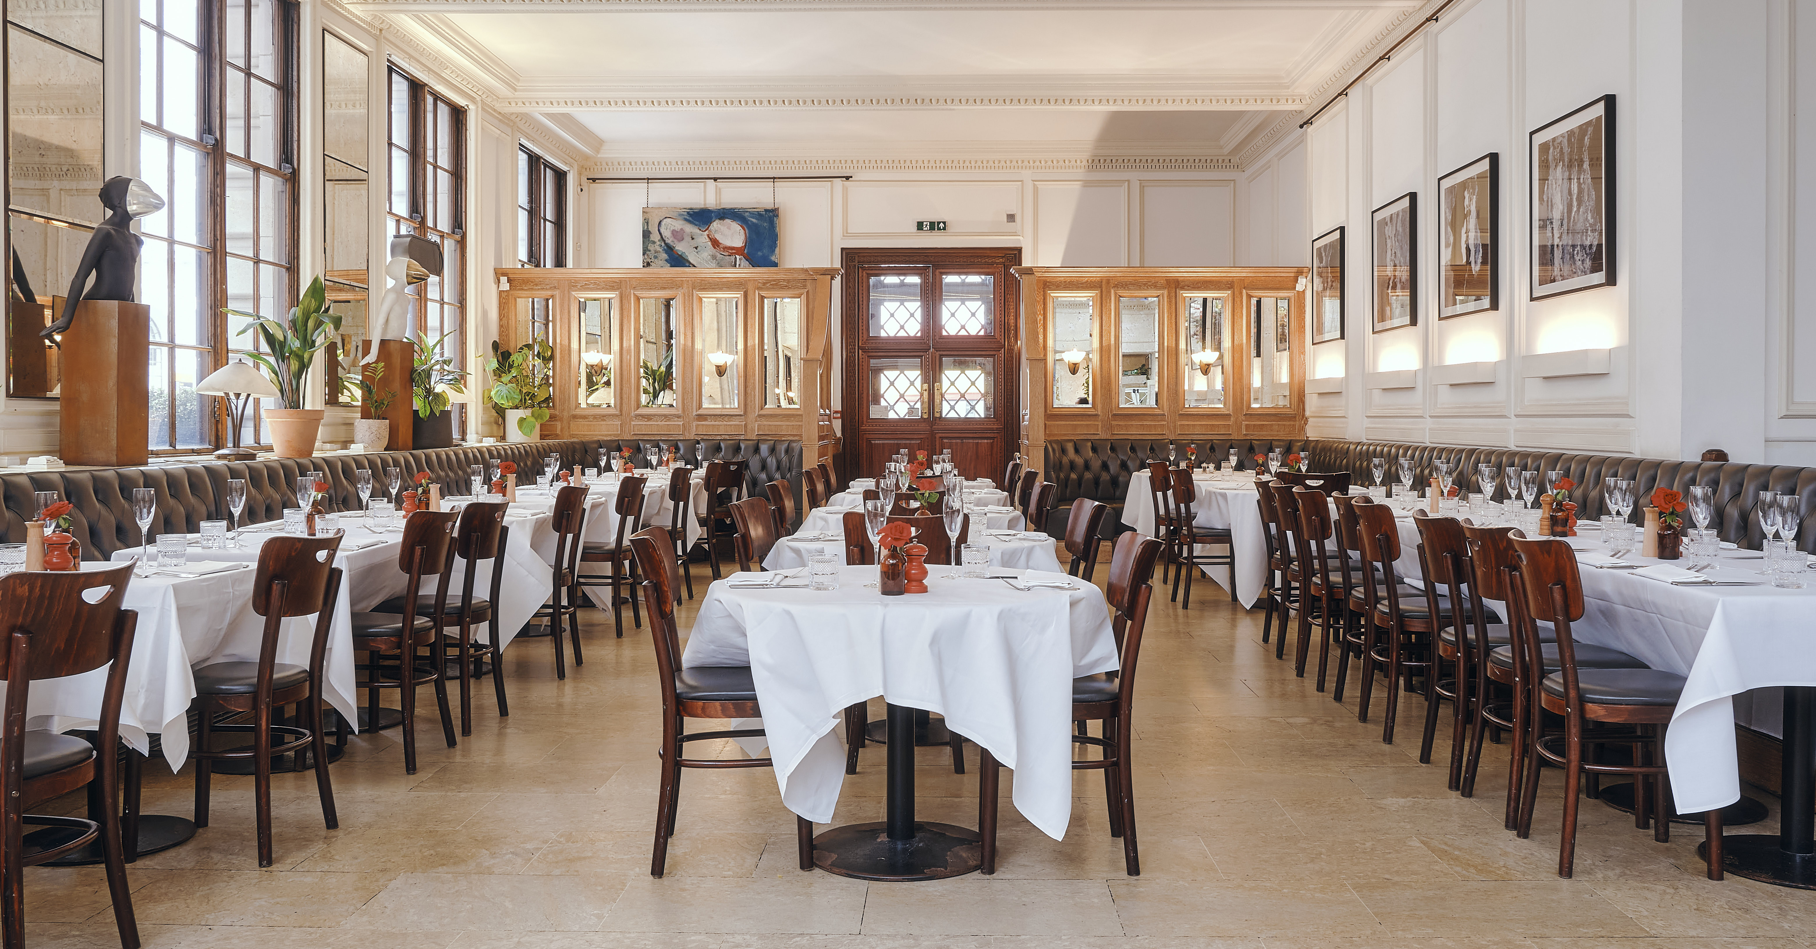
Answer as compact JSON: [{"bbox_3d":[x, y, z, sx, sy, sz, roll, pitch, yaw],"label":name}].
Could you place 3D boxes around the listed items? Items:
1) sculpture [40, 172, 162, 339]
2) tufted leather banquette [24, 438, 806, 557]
[{"bbox_3d":[-3.250,-0.875,5.520,0.420,0.650,0.320,0,2,2],"label":"sculpture"},{"bbox_3d":[-2.055,0.382,7.700,2.050,1.010,8.400,0,2,2],"label":"tufted leather banquette"}]

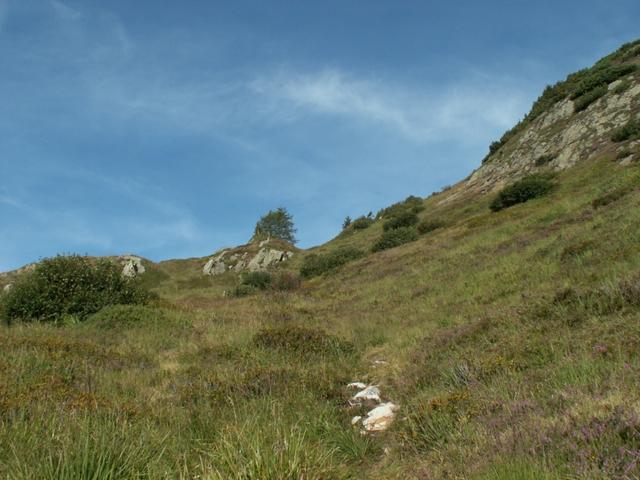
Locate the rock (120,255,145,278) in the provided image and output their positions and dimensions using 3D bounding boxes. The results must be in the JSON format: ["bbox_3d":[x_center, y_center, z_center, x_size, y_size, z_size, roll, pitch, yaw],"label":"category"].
[{"bbox_3d":[-7.823,1.106,27.000,0.961,0.941,0.769,1,-3,-16],"label":"rock"}]

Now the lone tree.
[{"bbox_3d":[-2.953,-0.974,42.000,2.742,2.257,2.605,0,-3,-4],"label":"lone tree"}]

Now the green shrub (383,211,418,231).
[{"bbox_3d":[5.722,-1.386,46.000,2.457,1.336,1.965,0,-3,7],"label":"green shrub"}]

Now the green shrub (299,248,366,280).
[{"bbox_3d":[0.586,1.147,33.000,3.231,1.534,2.100,0,-3,1],"label":"green shrub"}]

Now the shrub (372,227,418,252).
[{"bbox_3d":[4.784,-0.032,41.000,2.798,1.549,2.098,0,-3,7],"label":"shrub"}]

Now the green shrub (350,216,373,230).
[{"bbox_3d":[3.612,-1.402,55.000,1.958,1.119,1.665,0,-3,4],"label":"green shrub"}]

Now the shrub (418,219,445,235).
[{"bbox_3d":[7.684,-0.939,45.000,1.869,1.046,1.495,0,-3,10],"label":"shrub"}]

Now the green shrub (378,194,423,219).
[{"bbox_3d":[6.344,-2.640,51.000,3.632,1.778,2.724,0,-3,7],"label":"green shrub"}]

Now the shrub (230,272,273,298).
[{"bbox_3d":[-2.752,1.748,26.000,1.774,0.982,1.331,0,-3,-6],"label":"shrub"}]

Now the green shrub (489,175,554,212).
[{"bbox_3d":[11.521,-2.659,37.000,3.513,1.935,2.635,-1,-3,17],"label":"green shrub"}]

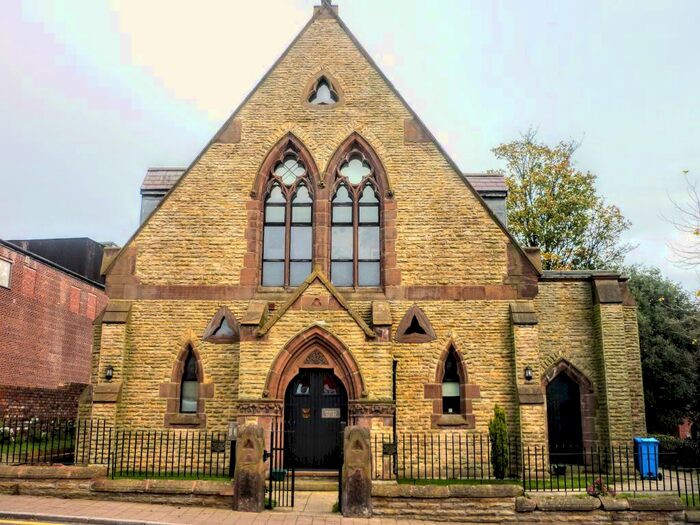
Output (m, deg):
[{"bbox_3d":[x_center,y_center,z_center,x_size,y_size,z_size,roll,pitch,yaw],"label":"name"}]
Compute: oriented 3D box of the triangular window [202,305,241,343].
[{"bbox_3d":[-3.471,1.686,18.423,1.166,1.047,0.200,0,-11,1],"label":"triangular window"}]

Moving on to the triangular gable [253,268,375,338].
[{"bbox_3d":[-0.765,0.960,15.395,2.742,1.615,0.450,0,-12,0],"label":"triangular gable"}]

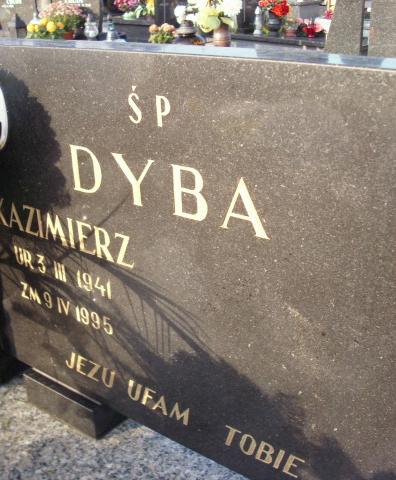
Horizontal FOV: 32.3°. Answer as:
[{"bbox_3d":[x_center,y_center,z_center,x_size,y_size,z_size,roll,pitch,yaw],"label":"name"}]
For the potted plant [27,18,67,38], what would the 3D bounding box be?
[{"bbox_3d":[-1.063,-1.452,4.800,0.260,0.220,0.250,-2,23,3],"label":"potted plant"}]

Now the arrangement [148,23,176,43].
[{"bbox_3d":[-0.228,-1.312,4.400,0.180,0.180,0.180,-2,23,3],"label":"arrangement"}]

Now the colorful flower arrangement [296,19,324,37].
[{"bbox_3d":[0.809,-1.522,4.900,0.200,0.135,0.170,-2,23,3],"label":"colorful flower arrangement"}]

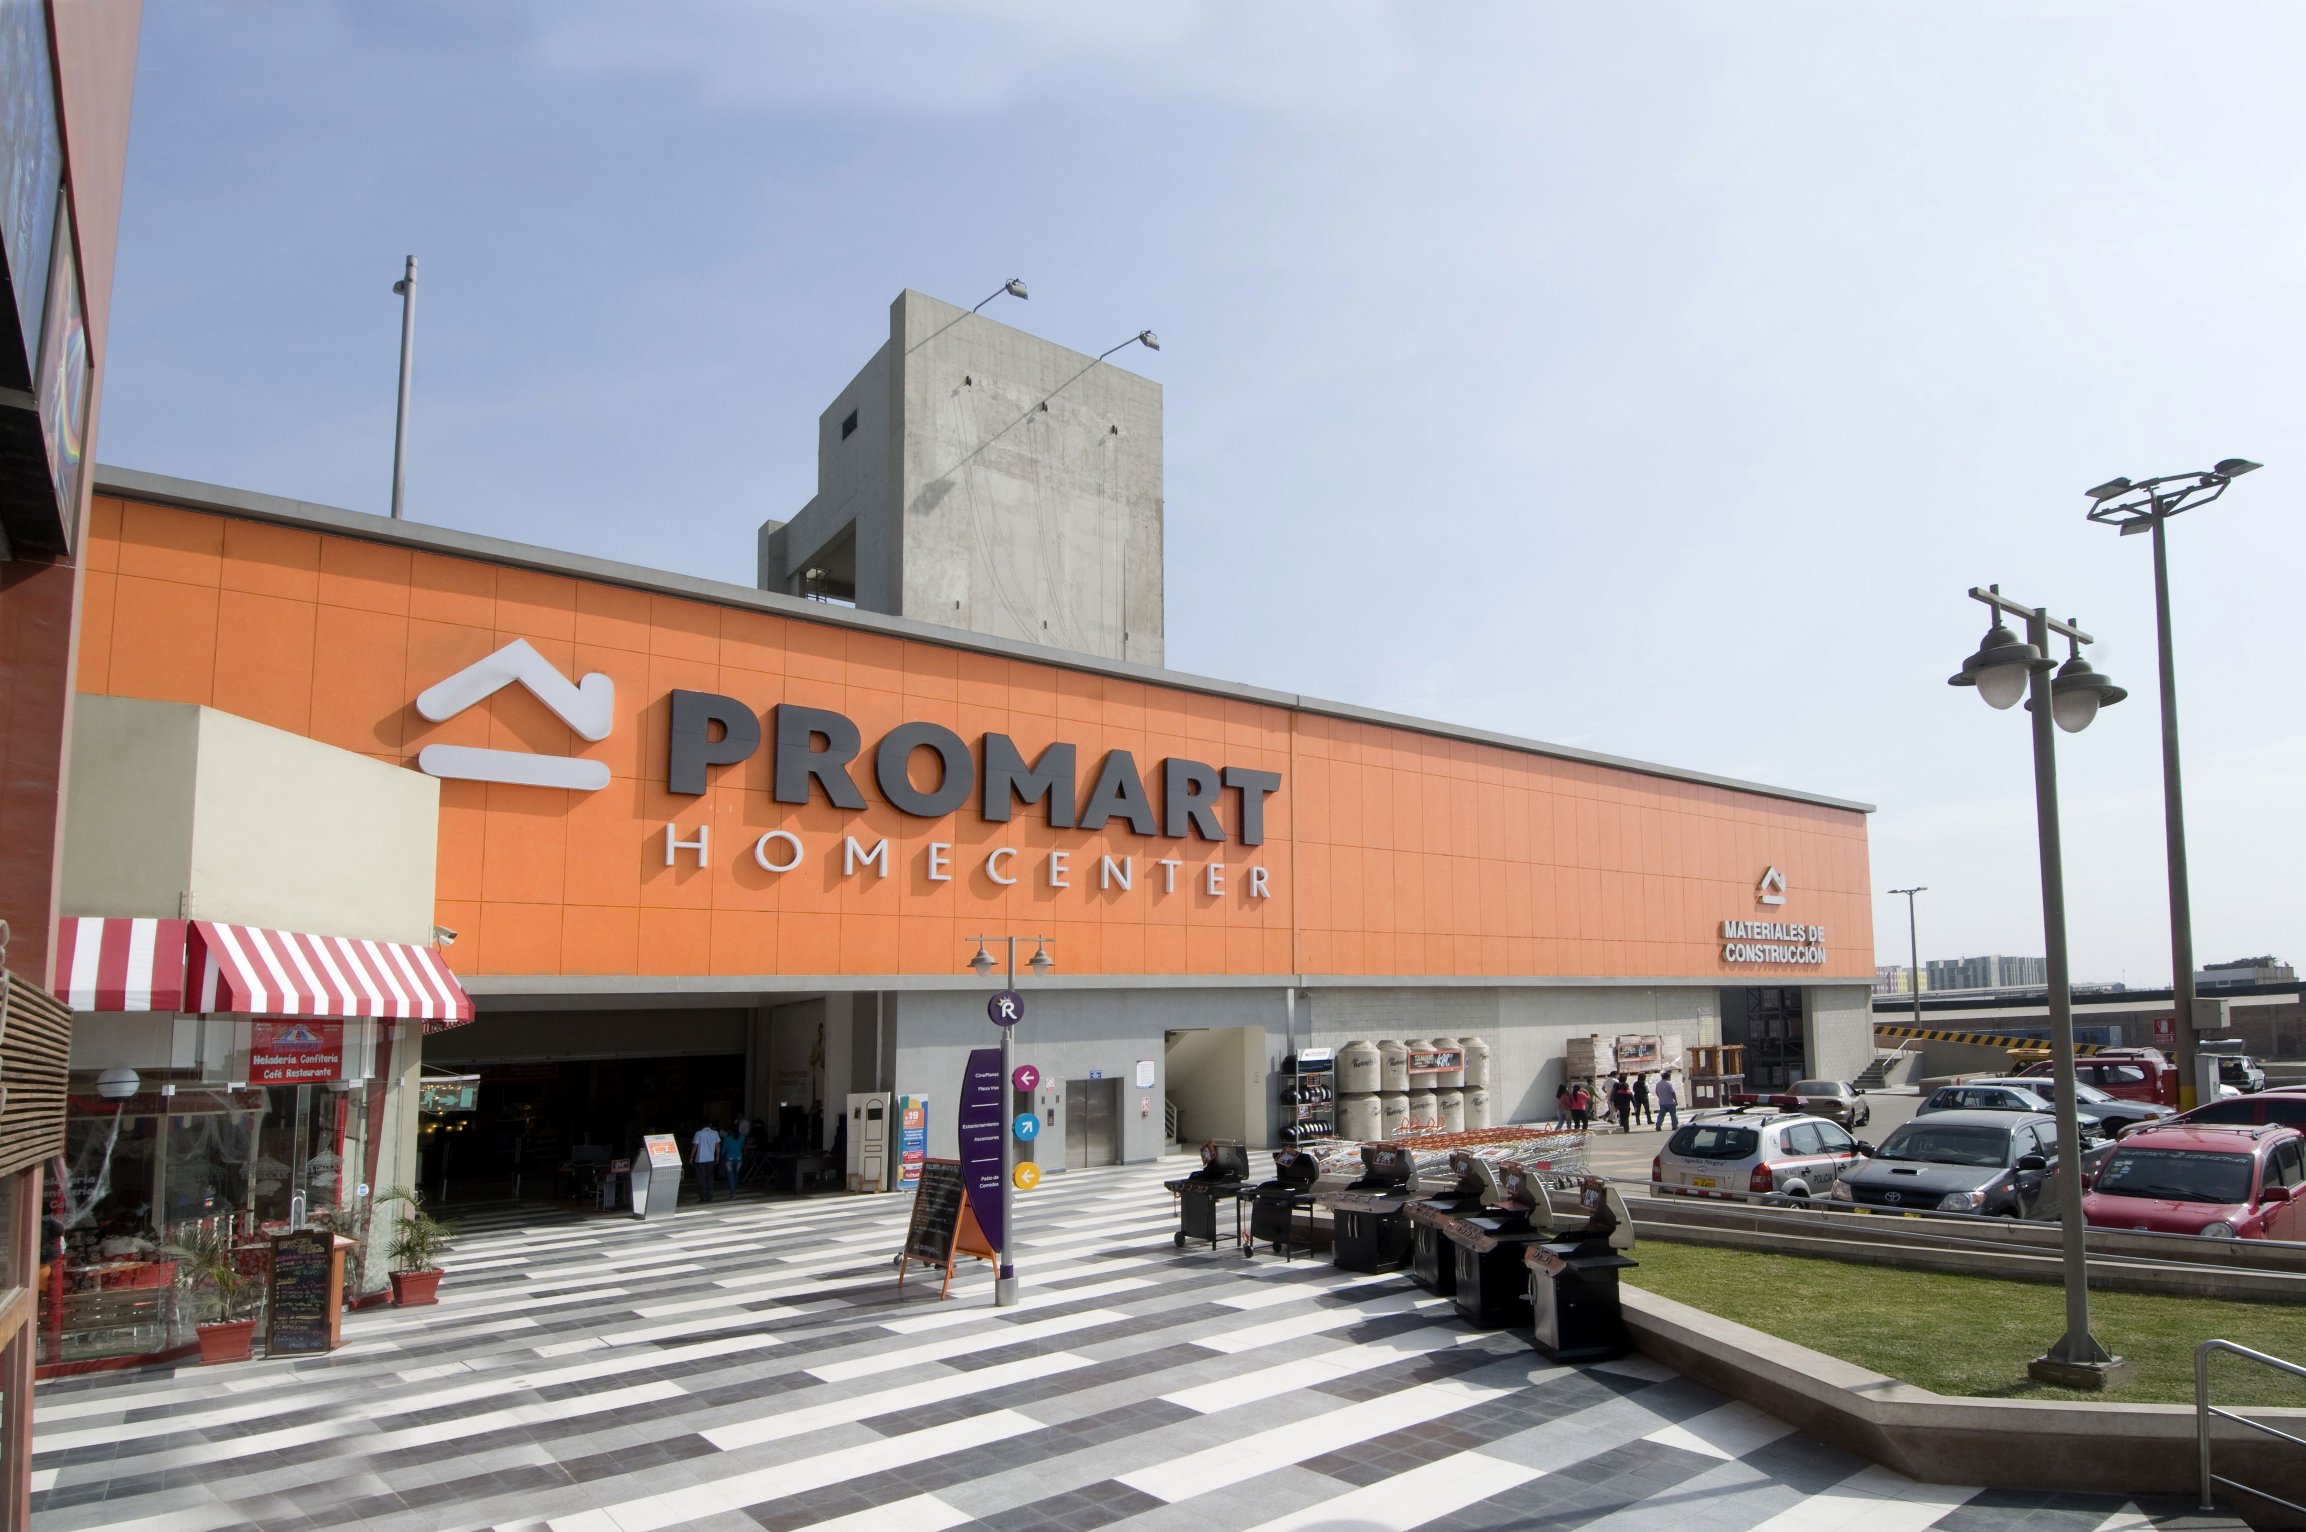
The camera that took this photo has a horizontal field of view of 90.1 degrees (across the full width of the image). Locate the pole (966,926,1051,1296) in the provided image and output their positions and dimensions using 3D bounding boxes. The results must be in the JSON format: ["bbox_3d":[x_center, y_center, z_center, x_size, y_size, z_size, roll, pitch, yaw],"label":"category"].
[{"bbox_3d":[-1.514,3.720,12.100,0.950,3.950,0.300,5,-10,-35],"label":"pole"}]

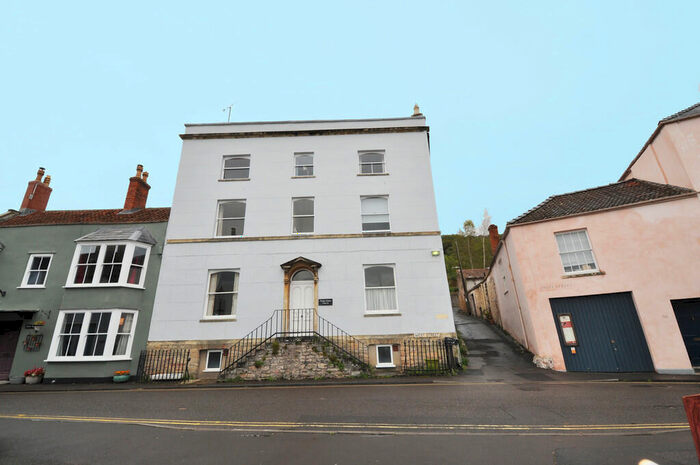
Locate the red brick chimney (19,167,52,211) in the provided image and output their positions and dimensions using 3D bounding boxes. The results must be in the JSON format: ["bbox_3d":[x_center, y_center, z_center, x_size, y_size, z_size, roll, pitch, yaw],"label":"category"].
[{"bbox_3d":[-16.485,-2.188,15.410,0.460,2.650,0.780,-2,-18,0],"label":"red brick chimney"}]

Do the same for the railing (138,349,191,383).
[{"bbox_3d":[-6.523,4.681,10.270,1.660,1.060,0.350,-2,-18,0],"label":"railing"}]

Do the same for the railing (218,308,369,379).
[{"bbox_3d":[-1.898,3.745,10.002,5.000,2.140,0.120,-2,-18,0],"label":"railing"}]

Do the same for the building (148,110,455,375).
[{"bbox_3d":[-1.898,1.232,16.355,11.750,11.060,8.500,-2,-18,0],"label":"building"}]

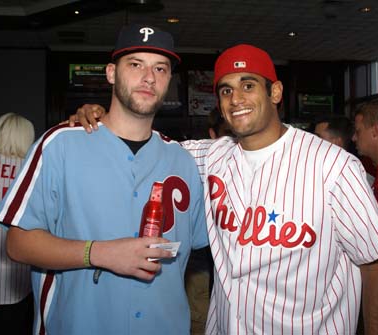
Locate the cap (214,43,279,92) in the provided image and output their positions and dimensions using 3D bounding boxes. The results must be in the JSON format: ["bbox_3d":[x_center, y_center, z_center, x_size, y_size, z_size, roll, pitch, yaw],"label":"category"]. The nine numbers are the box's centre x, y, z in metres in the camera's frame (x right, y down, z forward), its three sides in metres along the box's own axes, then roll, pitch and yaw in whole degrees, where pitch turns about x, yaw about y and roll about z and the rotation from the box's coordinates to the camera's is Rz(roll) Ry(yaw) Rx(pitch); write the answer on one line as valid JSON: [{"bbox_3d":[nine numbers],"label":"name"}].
[{"bbox_3d":[0.173,-0.272,1.486,0.180,0.155,0.265,-6,-16,14],"label":"cap"}]

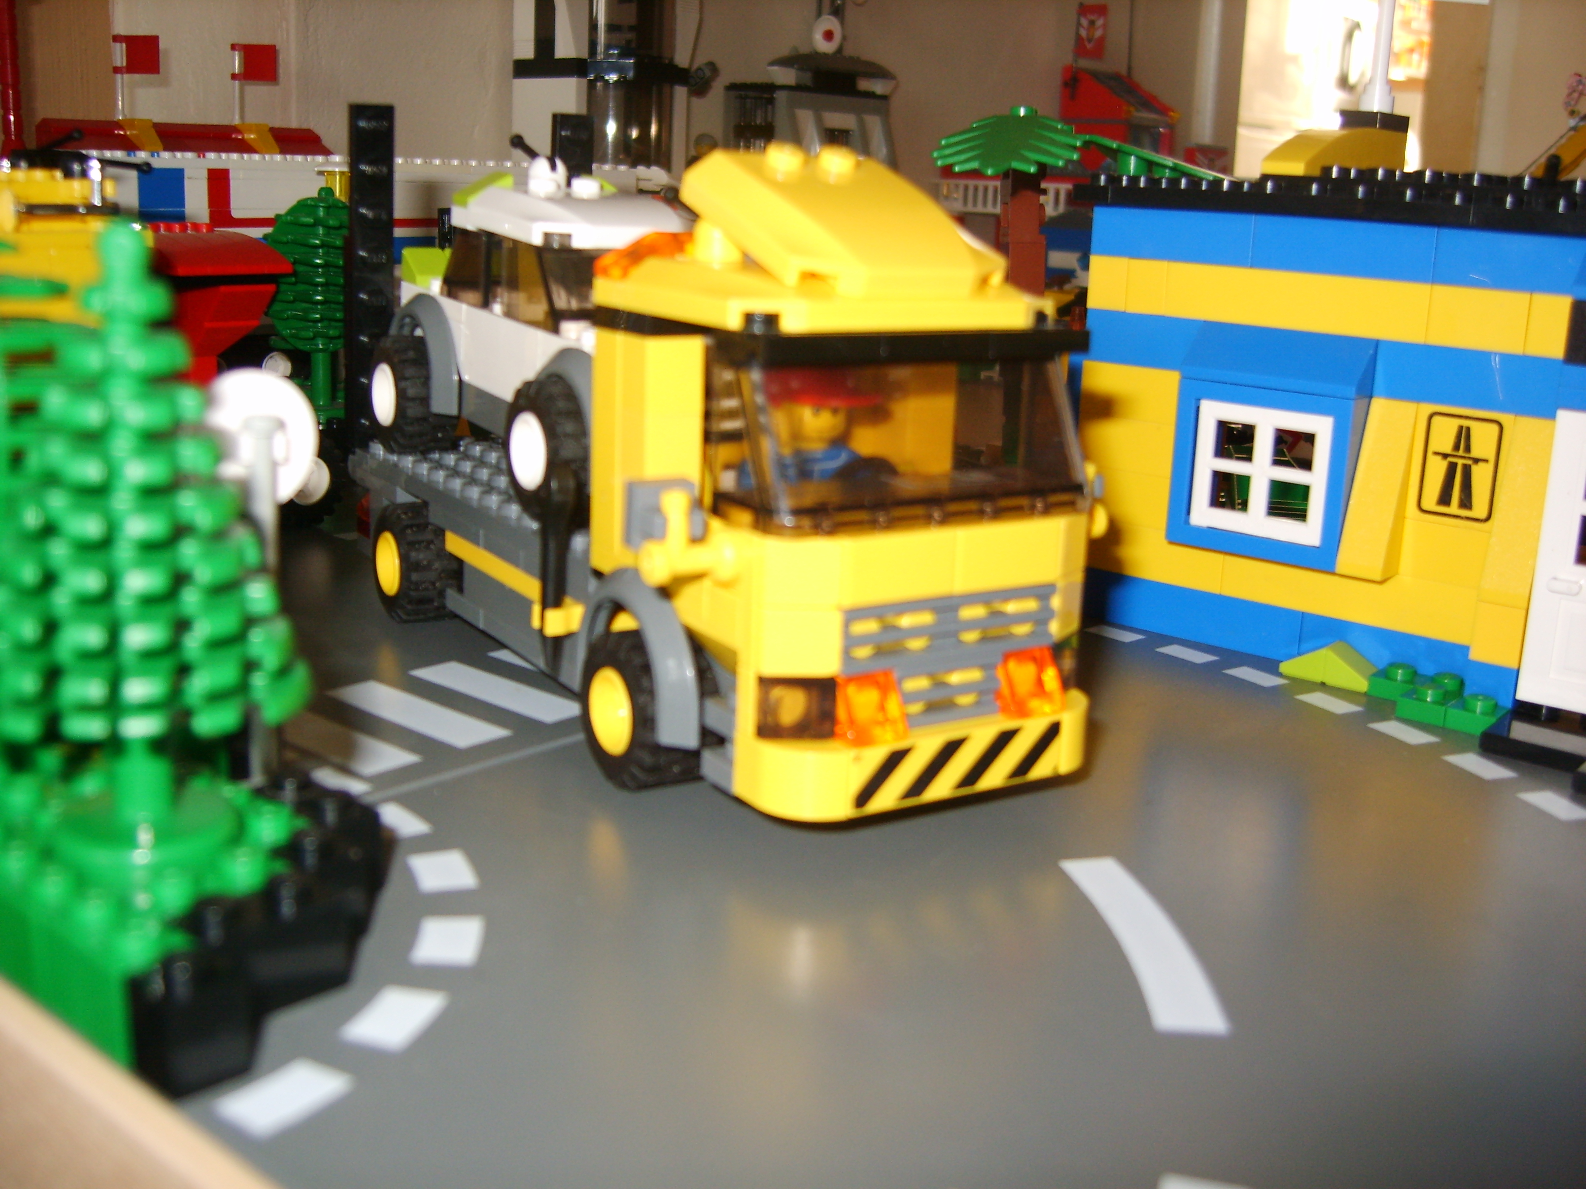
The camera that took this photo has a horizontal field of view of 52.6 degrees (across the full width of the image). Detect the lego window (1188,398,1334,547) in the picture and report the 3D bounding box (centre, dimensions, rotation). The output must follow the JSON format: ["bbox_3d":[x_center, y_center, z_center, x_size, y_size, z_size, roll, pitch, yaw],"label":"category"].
[{"bbox_3d":[0.080,-0.021,0.272,0.024,0.022,0.004,15,19,41],"label":"lego window"}]

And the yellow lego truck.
[{"bbox_3d":[-0.022,-0.027,0.253,0.062,0.083,0.163,-7,17,-32],"label":"yellow lego truck"}]

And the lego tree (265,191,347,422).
[{"bbox_3d":[-0.118,-0.073,0.403,0.031,0.058,0.031,15,19,41],"label":"lego tree"}]

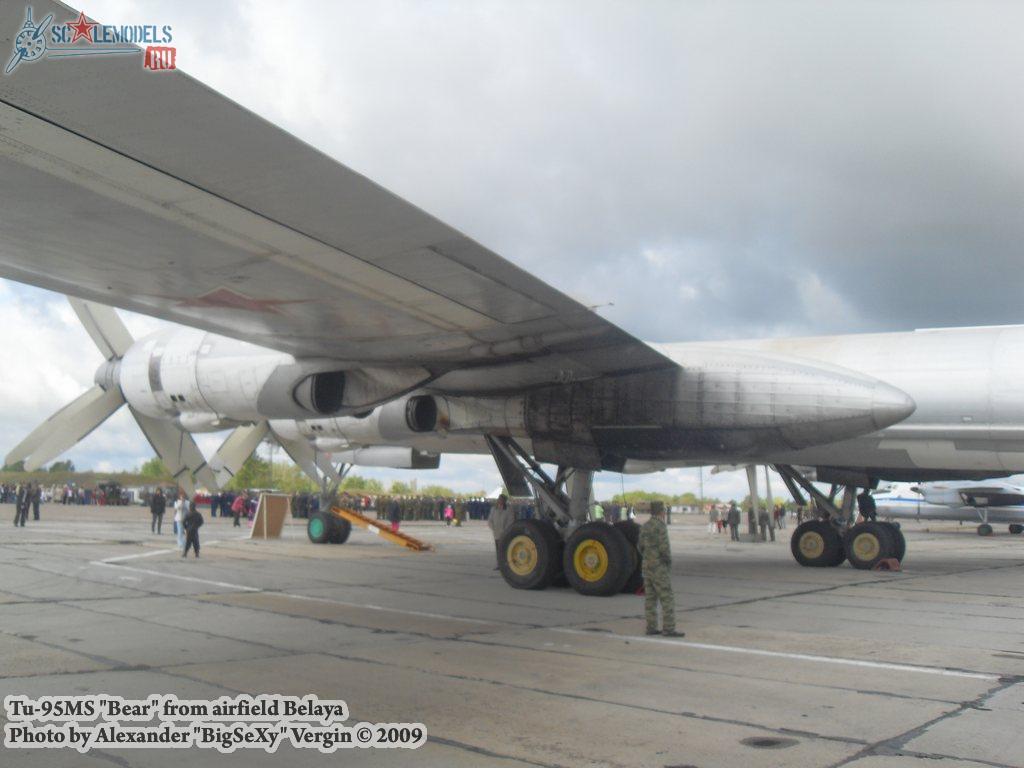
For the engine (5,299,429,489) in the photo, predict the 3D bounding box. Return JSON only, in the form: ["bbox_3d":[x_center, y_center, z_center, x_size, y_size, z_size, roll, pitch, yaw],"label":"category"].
[{"bbox_3d":[-4.749,-0.265,17.938,8.900,4.400,4.500,-4,-8,41],"label":"engine"}]

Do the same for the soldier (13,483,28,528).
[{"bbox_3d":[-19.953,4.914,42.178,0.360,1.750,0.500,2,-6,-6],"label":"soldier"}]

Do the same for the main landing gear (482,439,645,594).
[{"bbox_3d":[1.016,2.497,20.242,3.500,3.000,1.550,-4,-8,40],"label":"main landing gear"}]

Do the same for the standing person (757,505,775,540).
[{"bbox_3d":[11.934,6.606,48.732,0.620,1.580,0.420,1,-6,6],"label":"standing person"}]

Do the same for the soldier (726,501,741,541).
[{"bbox_3d":[10.181,6.317,47.564,0.560,1.800,0.380,1,-6,8],"label":"soldier"}]

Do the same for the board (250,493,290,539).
[{"bbox_3d":[-8.644,4.787,37.383,0.750,1.620,1.200,-4,-8,40],"label":"board"}]

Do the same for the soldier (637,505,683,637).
[{"bbox_3d":[2.015,2.466,13.881,0.360,1.750,0.520,5,-7,-32],"label":"soldier"}]

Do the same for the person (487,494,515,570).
[{"bbox_3d":[-0.248,3.566,24.804,0.620,1.770,0.400,-3,-8,37],"label":"person"}]

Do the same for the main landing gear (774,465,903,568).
[{"bbox_3d":[9.232,3.746,29.662,3.500,3.000,1.550,-4,-8,40],"label":"main landing gear"}]

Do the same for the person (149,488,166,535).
[{"bbox_3d":[-12.955,4.656,38.002,0.560,1.690,0.360,0,-6,11],"label":"person"}]

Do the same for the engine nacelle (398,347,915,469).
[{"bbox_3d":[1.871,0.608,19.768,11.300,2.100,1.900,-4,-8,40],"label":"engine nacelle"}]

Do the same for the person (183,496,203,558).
[{"bbox_3d":[-7.933,3.608,25.939,0.560,1.480,0.360,5,-7,-26],"label":"person"}]

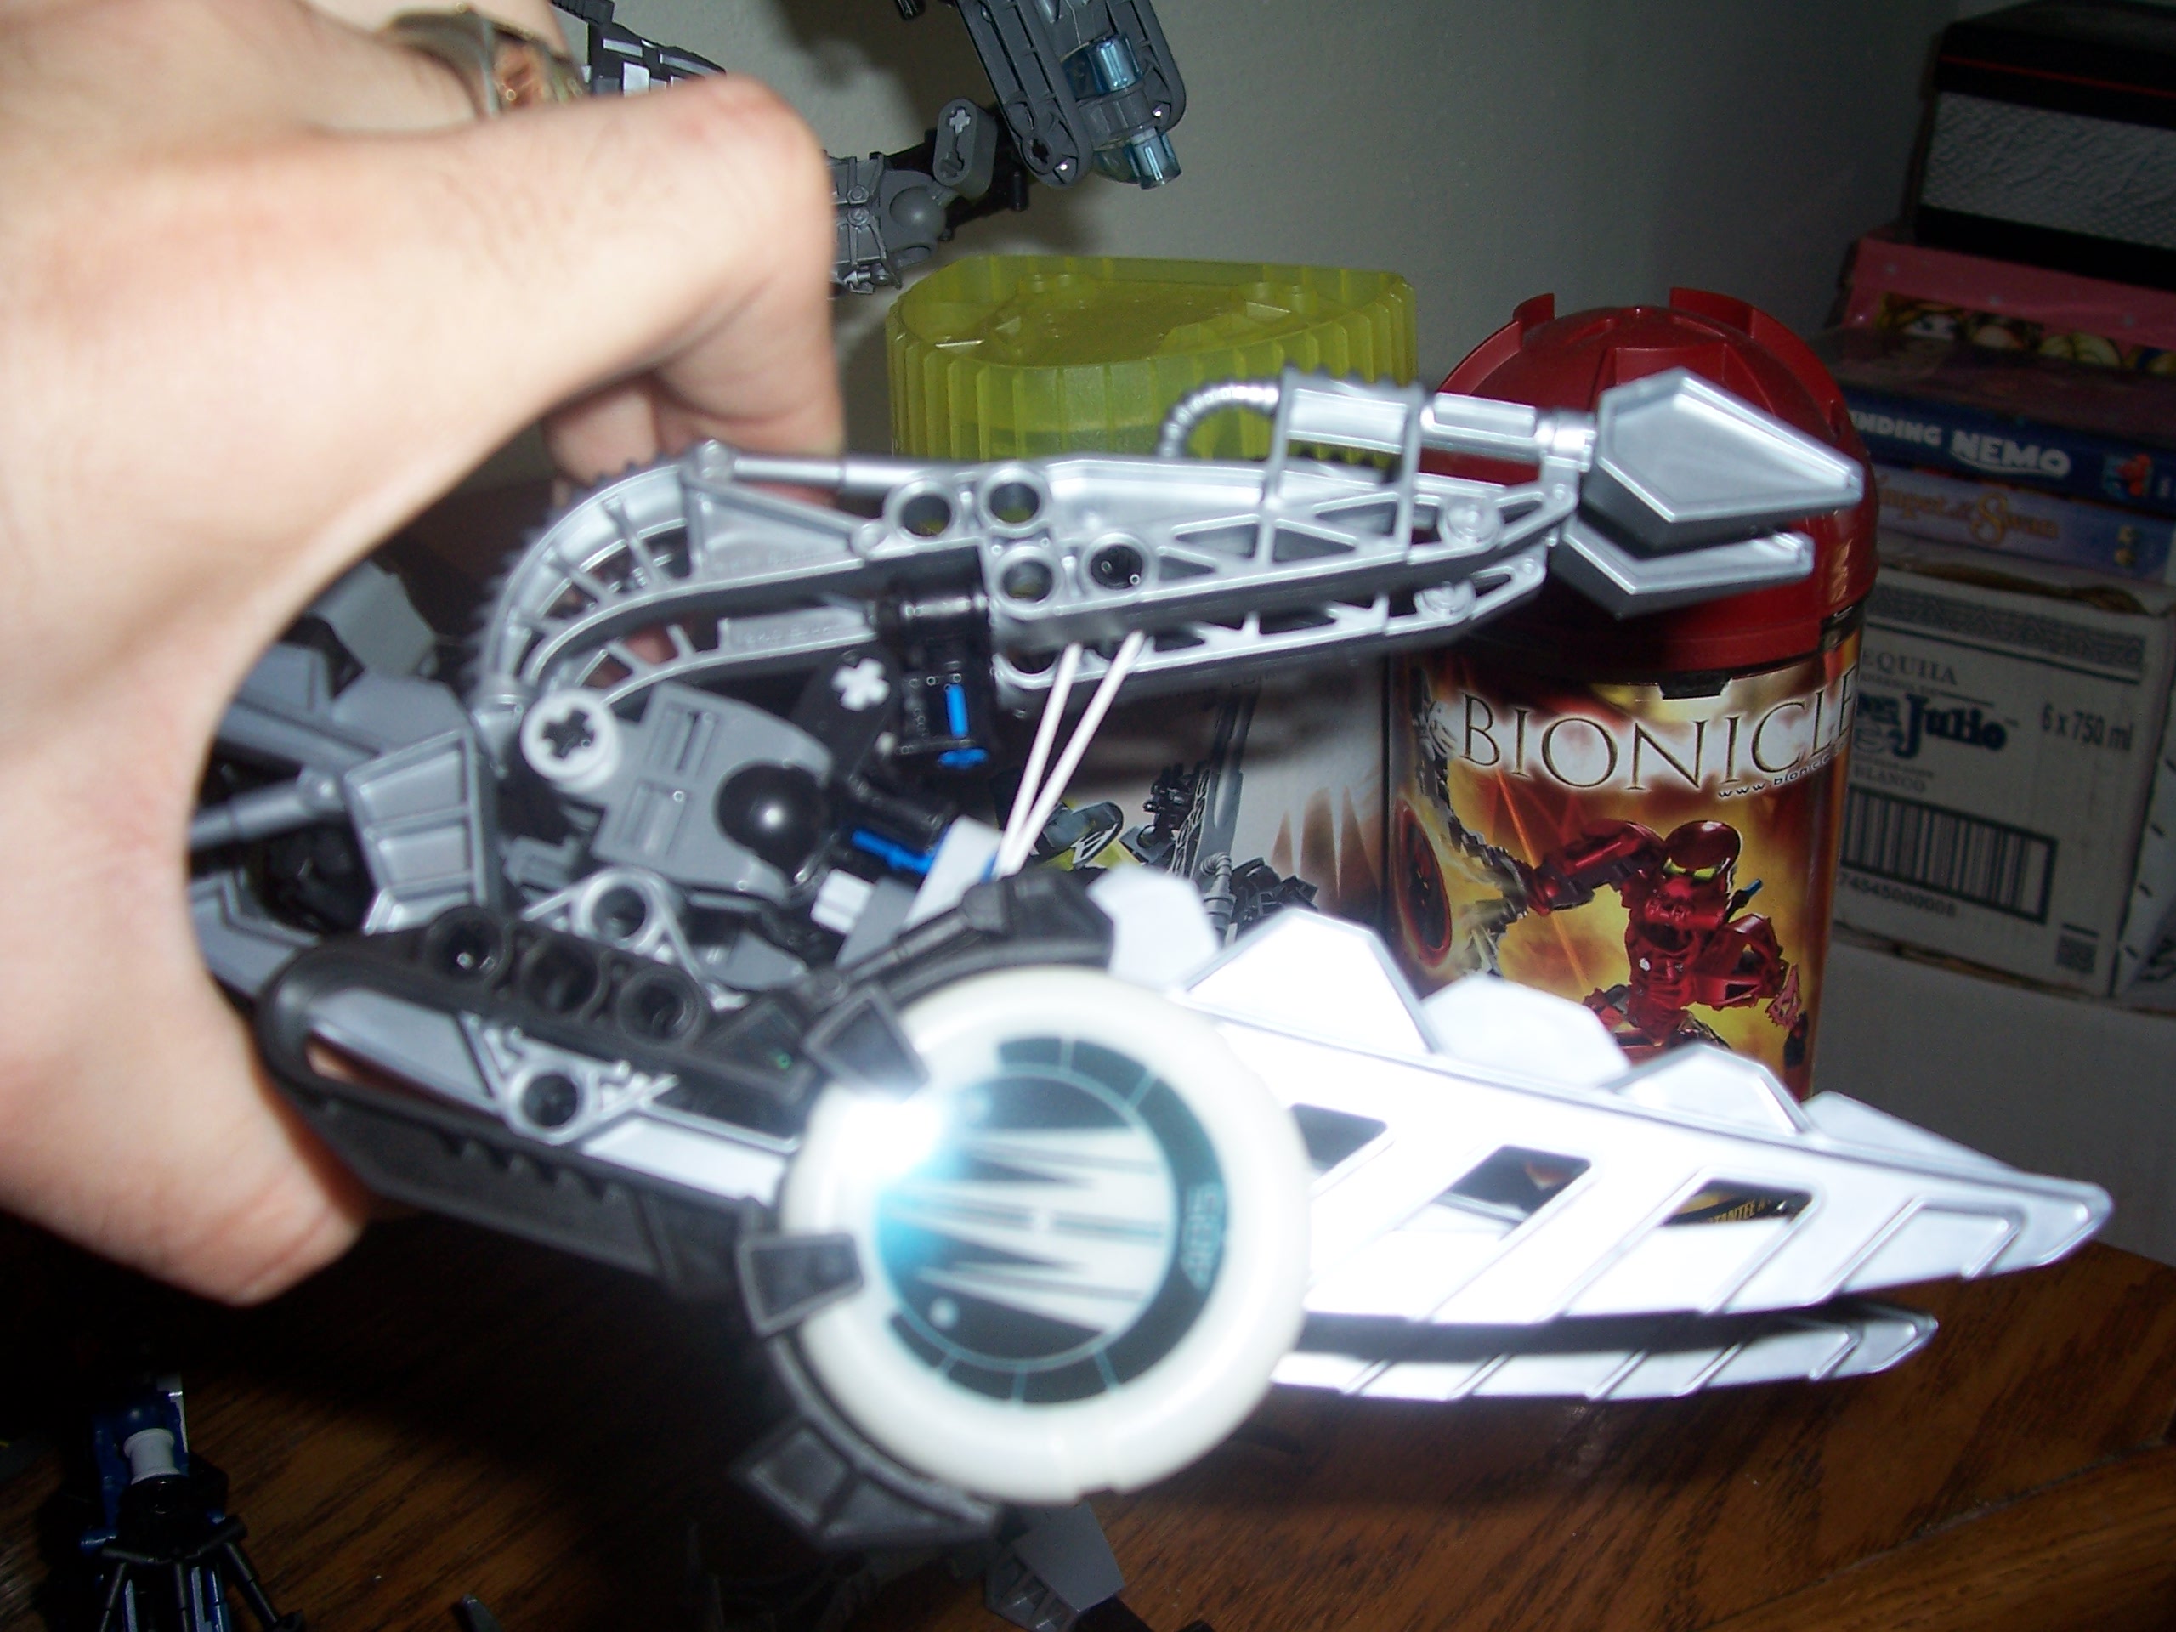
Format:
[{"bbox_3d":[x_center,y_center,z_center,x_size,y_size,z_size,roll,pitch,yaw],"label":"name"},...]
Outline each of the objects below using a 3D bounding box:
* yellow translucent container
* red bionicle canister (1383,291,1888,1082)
[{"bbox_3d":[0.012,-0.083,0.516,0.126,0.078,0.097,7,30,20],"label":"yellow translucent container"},{"bbox_3d":[0.121,-0.004,0.496,0.106,0.223,0.106,-6,28,-3],"label":"red bionicle canister"}]

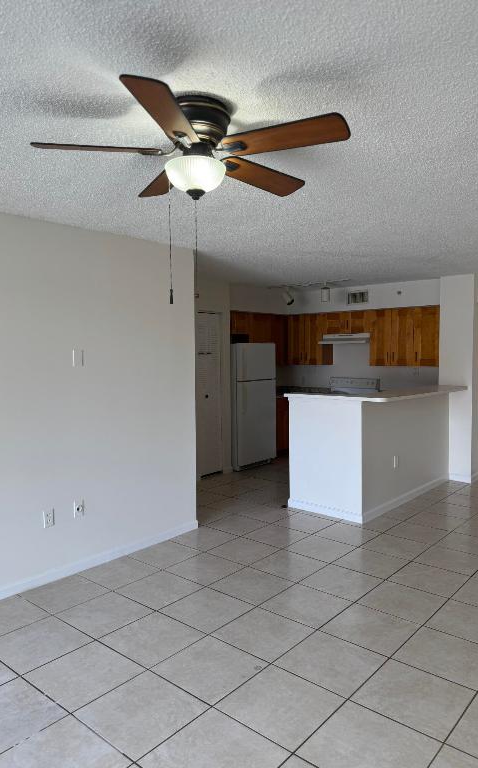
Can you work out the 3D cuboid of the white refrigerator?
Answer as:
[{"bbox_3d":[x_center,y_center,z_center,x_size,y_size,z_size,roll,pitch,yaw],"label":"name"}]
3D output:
[{"bbox_3d":[-0.032,0.280,7.388,0.760,1.654,0.804,2,4,41],"label":"white refrigerator"}]

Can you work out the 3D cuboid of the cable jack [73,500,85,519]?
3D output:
[{"bbox_3d":[-1.126,0.886,3.770,0.019,0.116,0.072,2,4,41],"label":"cable jack"}]

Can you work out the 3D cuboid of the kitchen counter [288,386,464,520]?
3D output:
[{"bbox_3d":[1.549,0.619,5.705,1.032,1.129,2.233,2,4,41],"label":"kitchen counter"}]

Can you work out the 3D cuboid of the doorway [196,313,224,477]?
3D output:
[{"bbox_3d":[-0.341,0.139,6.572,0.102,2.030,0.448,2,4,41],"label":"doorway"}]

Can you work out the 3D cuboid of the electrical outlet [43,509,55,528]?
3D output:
[{"bbox_3d":[-1.278,0.912,3.599,0.013,0.116,0.072,2,4,41],"label":"electrical outlet"}]

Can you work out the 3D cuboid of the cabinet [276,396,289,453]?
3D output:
[{"bbox_3d":[0.402,0.628,8.023,0.600,0.880,0.571,2,4,41],"label":"cabinet"}]

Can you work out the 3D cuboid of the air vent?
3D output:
[{"bbox_3d":[1.638,-1.201,7.348,0.340,0.203,0.030,2,4,41],"label":"air vent"}]

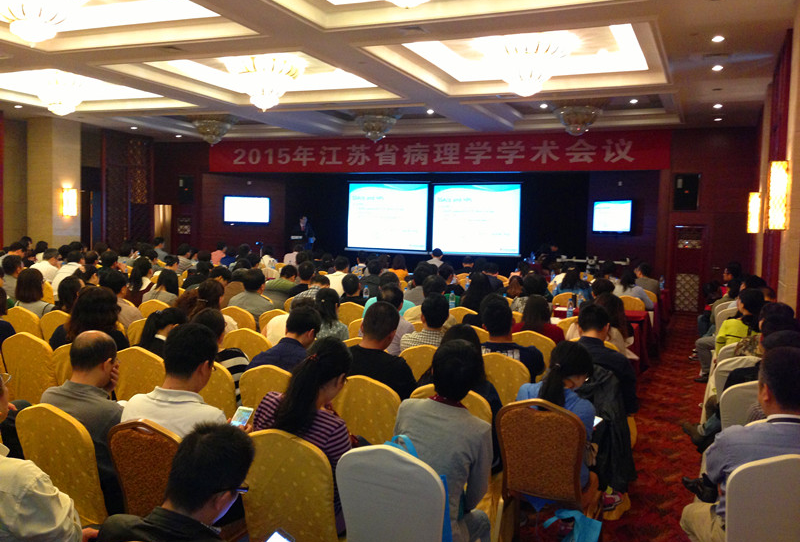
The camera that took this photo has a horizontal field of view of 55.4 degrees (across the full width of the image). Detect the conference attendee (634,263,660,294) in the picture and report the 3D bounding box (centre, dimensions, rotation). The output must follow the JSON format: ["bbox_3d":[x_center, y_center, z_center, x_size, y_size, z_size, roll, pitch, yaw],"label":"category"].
[{"bbox_3d":[3.636,0.554,11.508,0.500,1.364,0.750,2,3,10],"label":"conference attendee"}]

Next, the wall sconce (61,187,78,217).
[{"bbox_3d":[-8.070,-1.657,18.578,0.150,0.660,0.380,3,3,22],"label":"wall sconce"}]

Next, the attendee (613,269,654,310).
[{"bbox_3d":[3.304,0.626,10.791,0.520,1.260,0.740,3,3,22],"label":"attendee"}]

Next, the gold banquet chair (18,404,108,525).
[{"bbox_3d":[-1.483,1.066,3.734,0.460,0.940,0.570,3,3,23],"label":"gold banquet chair"}]

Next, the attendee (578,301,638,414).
[{"bbox_3d":[1.423,0.860,5.362,0.520,1.280,0.760,3,3,22],"label":"attendee"}]

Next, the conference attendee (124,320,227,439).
[{"bbox_3d":[-0.868,0.883,3.571,0.520,1.316,0.780,3,3,22],"label":"conference attendee"}]

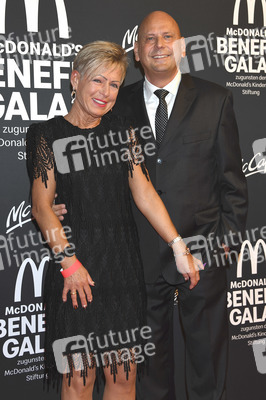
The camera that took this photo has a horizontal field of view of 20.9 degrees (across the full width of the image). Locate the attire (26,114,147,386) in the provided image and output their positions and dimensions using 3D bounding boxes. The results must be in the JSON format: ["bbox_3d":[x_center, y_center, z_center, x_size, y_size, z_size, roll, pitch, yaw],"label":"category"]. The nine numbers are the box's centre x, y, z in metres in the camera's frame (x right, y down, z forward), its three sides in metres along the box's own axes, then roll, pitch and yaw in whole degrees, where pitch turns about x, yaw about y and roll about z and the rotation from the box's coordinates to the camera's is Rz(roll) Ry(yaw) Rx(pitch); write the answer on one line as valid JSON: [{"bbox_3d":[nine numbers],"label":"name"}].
[{"bbox_3d":[-0.156,0.180,2.470,0.420,0.920,0.270,-2,8,-15],"label":"attire"}]

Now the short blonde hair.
[{"bbox_3d":[-0.114,-0.459,2.460,0.175,0.175,0.210,11,2,-25],"label":"short blonde hair"}]

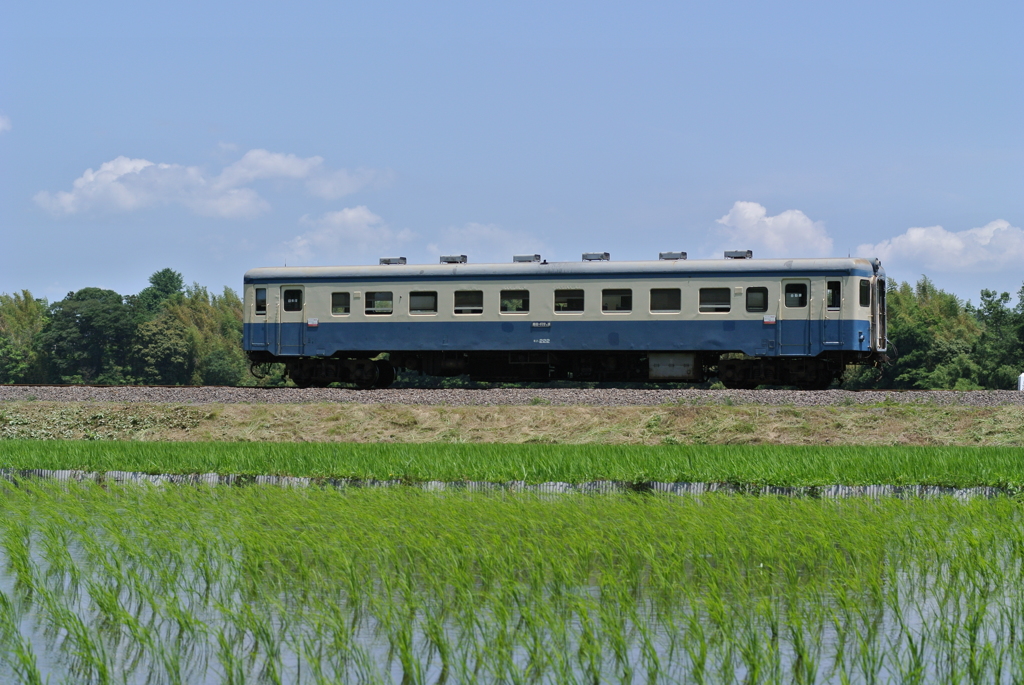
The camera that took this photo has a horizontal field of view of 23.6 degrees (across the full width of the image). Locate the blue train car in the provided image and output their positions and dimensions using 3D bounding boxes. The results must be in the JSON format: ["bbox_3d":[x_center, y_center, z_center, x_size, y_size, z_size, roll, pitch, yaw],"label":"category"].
[{"bbox_3d":[1.311,-0.590,72.840,19.800,3.920,2.900,0,0,22],"label":"blue train car"}]

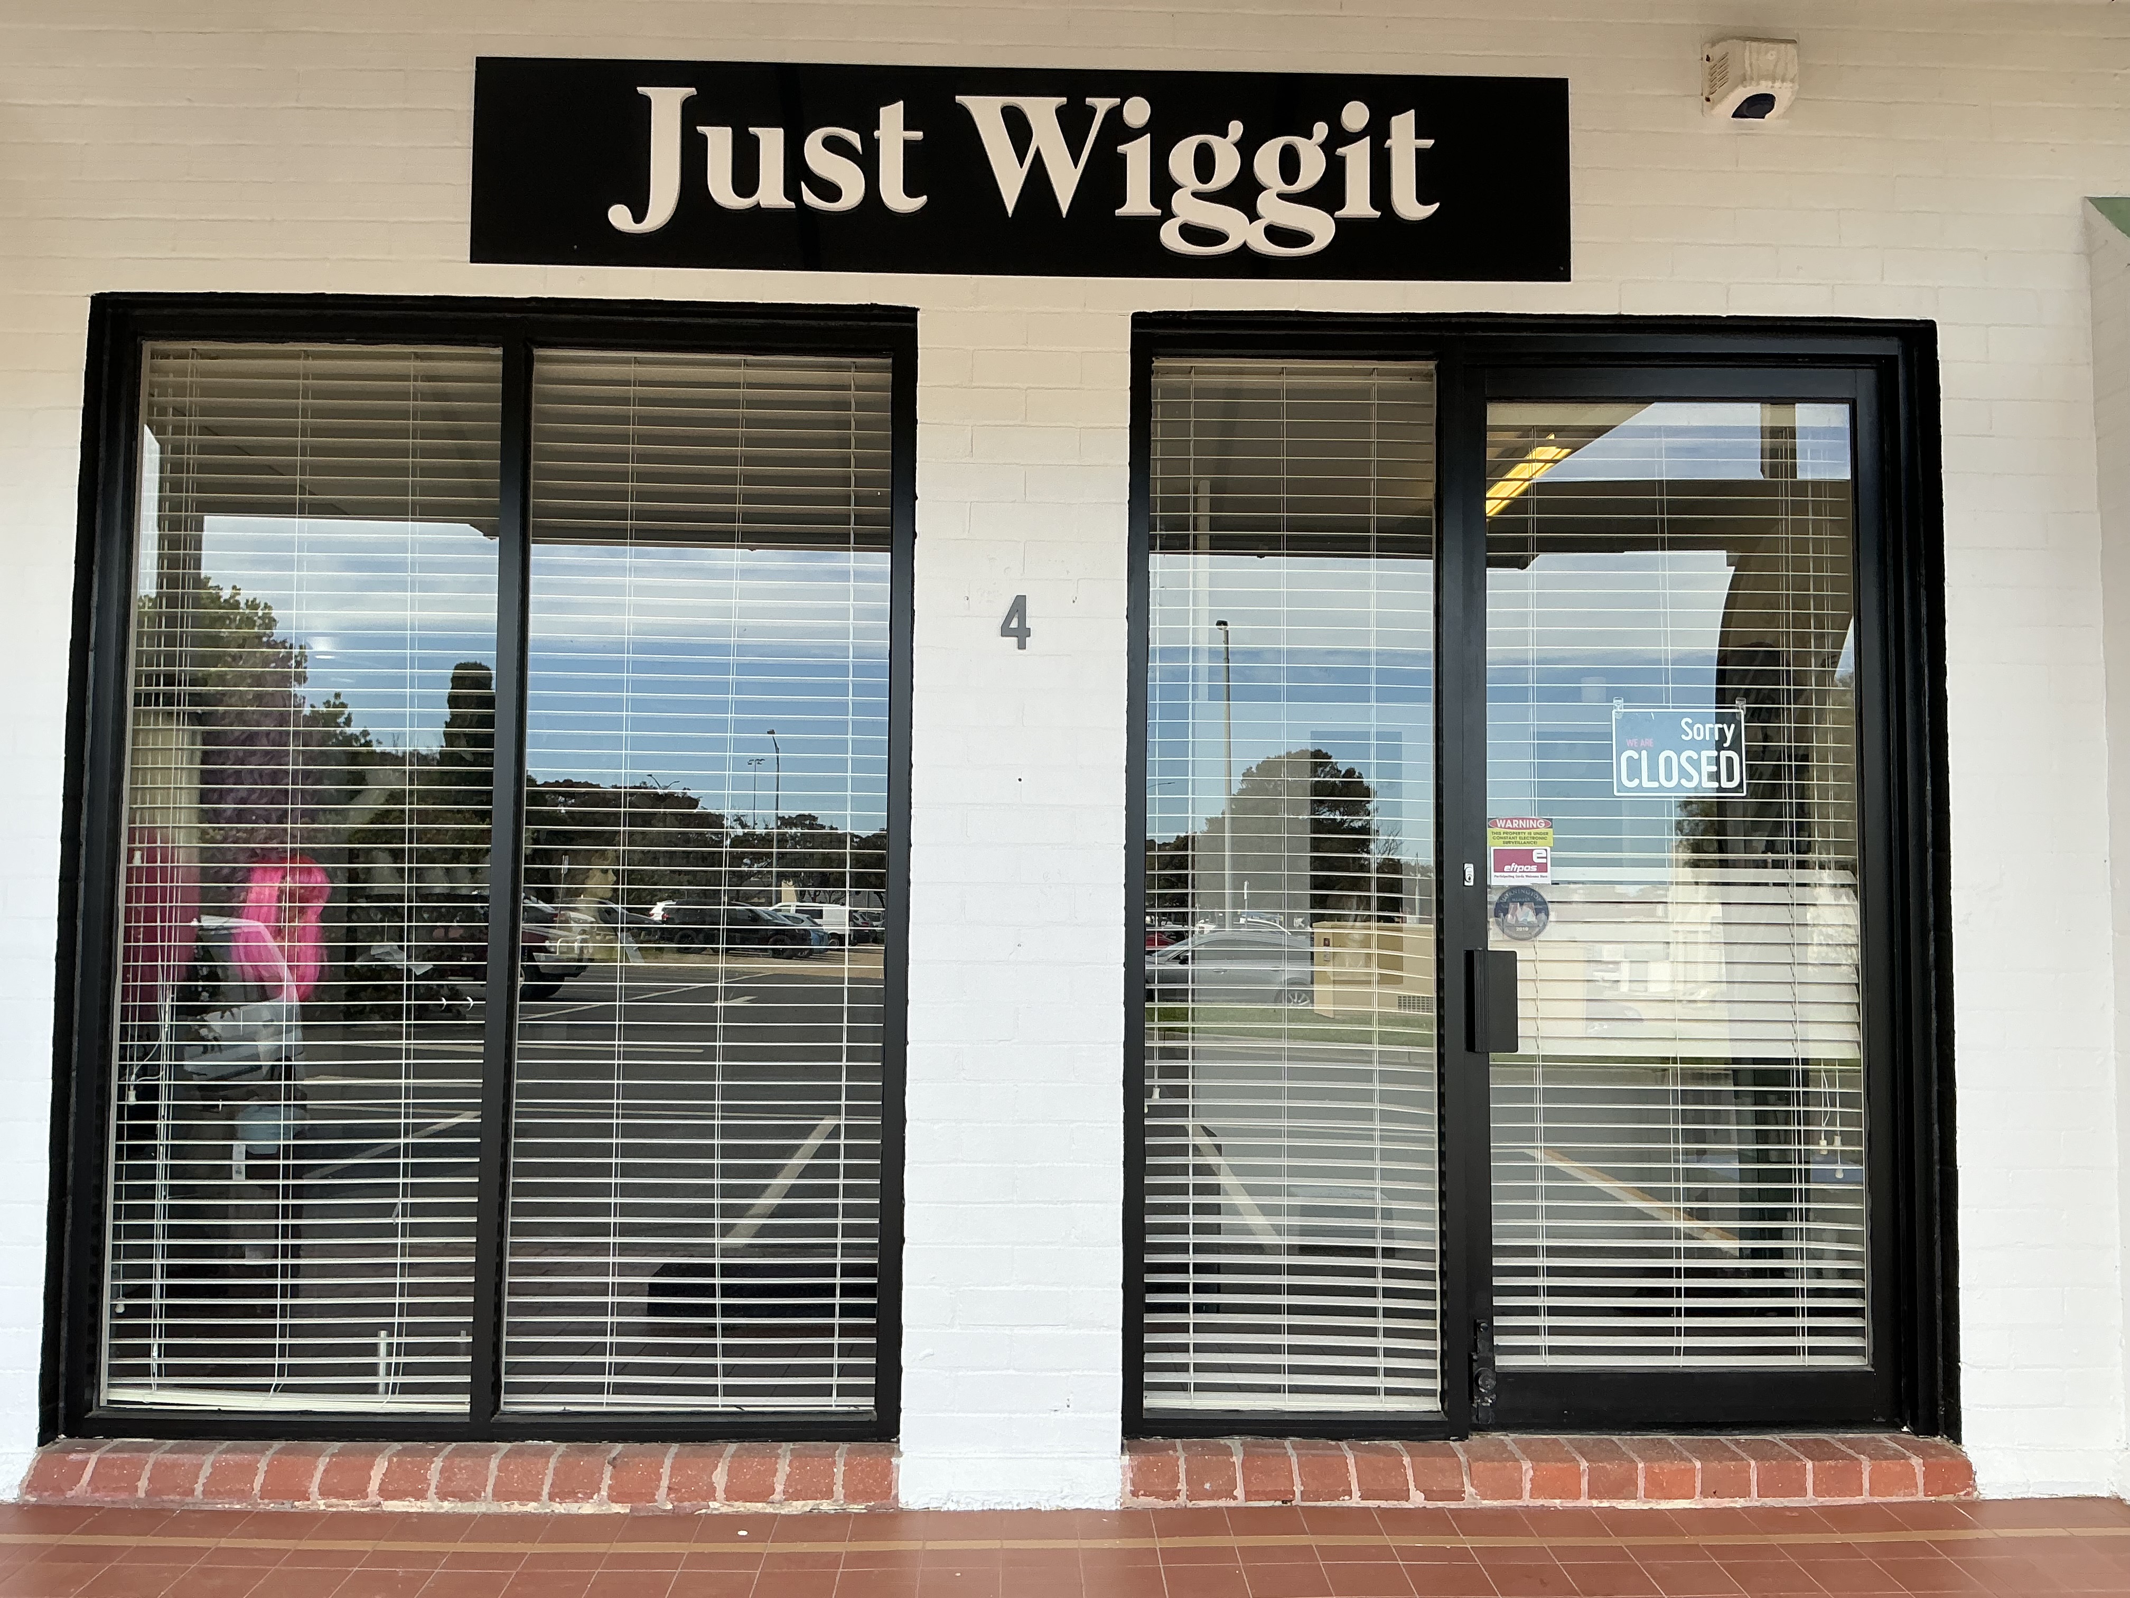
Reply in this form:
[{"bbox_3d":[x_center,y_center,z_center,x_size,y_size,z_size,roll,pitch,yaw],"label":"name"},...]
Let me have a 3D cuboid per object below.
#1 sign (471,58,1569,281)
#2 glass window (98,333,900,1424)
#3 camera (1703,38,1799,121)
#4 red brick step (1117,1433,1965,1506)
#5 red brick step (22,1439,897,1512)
[{"bbox_3d":[-0.088,-1.402,3.851,2.447,0.466,0.030,1,-4,-1],"label":"sign"},{"bbox_3d":[-1.242,0.162,3.849,1.736,2.398,0.070,1,-4,-1],"label":"glass window"},{"bbox_3d":[1.527,-1.627,3.847,0.159,0.164,0.134,1,-4,-1],"label":"camera"},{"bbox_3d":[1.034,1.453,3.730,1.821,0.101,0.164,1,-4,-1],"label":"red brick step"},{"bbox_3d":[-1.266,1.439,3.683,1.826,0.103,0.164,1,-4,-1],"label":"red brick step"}]

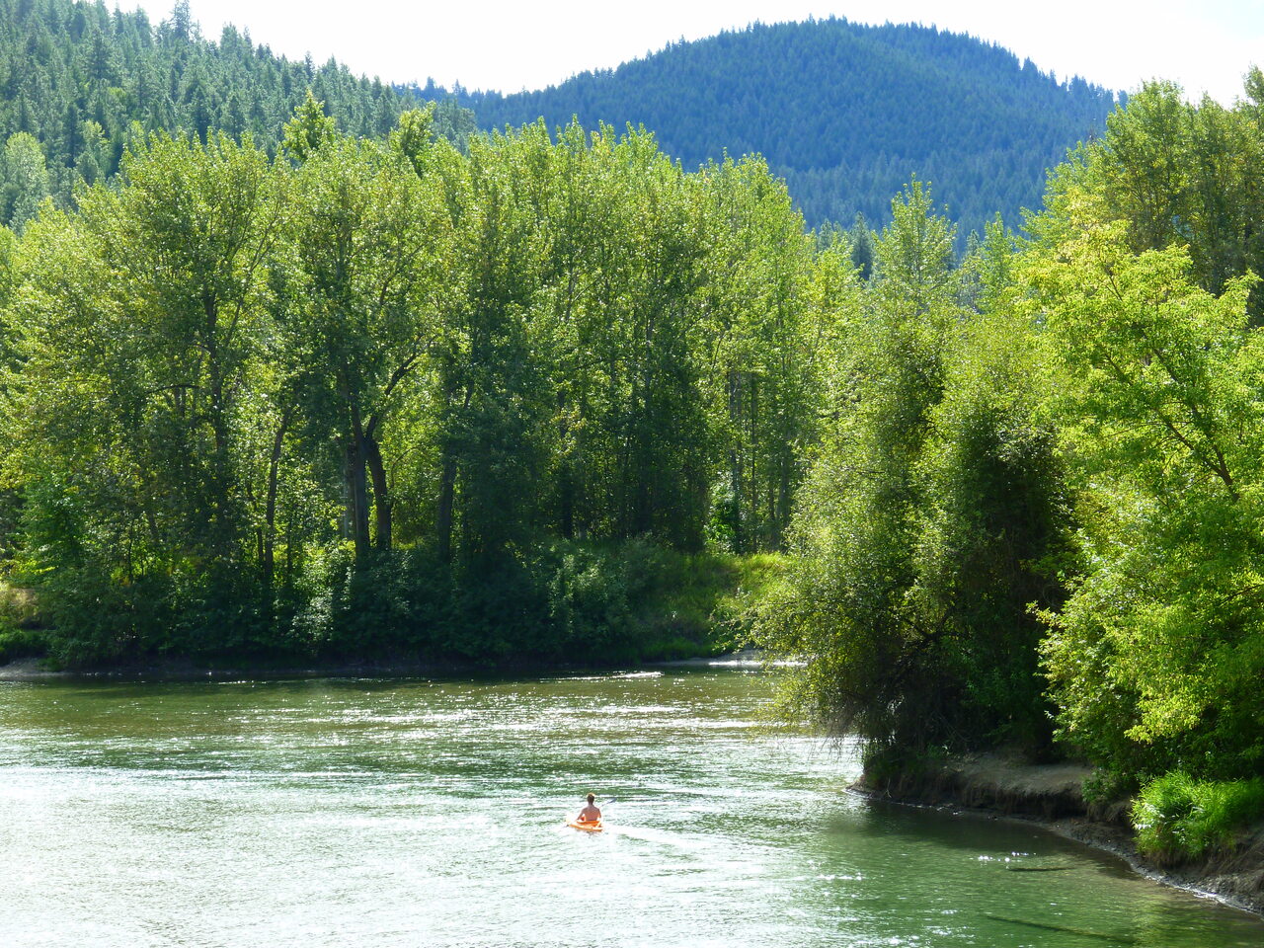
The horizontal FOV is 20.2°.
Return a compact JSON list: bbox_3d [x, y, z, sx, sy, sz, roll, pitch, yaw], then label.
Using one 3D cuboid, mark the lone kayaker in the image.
[{"bbox_3d":[-1.064,8.119,85.400,0.600,0.870,1.020,0,0,-18],"label":"lone kayaker"}]

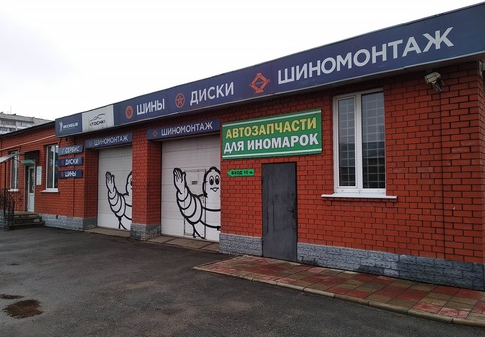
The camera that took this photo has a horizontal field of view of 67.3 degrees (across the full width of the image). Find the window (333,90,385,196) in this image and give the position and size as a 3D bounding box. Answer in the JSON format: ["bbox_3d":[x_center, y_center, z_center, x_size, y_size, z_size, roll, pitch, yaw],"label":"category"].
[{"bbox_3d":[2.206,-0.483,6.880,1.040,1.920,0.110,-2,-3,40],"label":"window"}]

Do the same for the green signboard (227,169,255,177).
[{"bbox_3d":[-0.058,0.119,8.607,0.845,0.179,0.025,-2,-3,40],"label":"green signboard"}]

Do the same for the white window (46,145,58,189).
[{"bbox_3d":[-8.004,-0.044,15.447,1.430,1.925,0.110,-2,-3,40],"label":"white window"}]

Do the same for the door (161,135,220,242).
[{"bbox_3d":[-1.334,0.565,10.437,3.040,2.900,0.070,-2,-3,40],"label":"door"}]

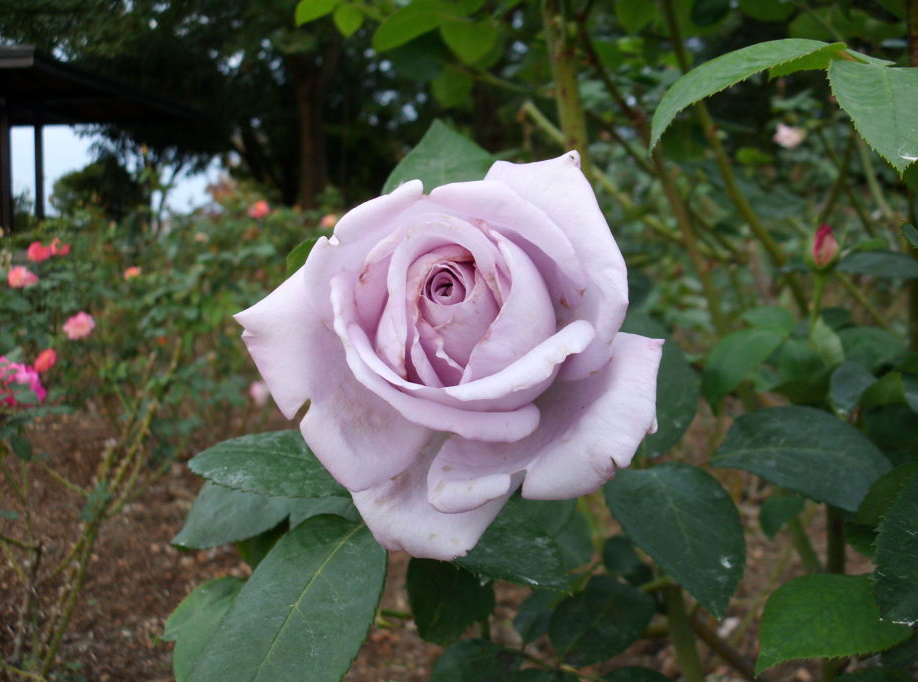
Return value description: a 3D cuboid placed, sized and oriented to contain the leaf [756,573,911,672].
[{"bbox_3d":[0.155,0.117,0.330,0.060,0.012,0.040,-19,42,-13],"label":"leaf"}]

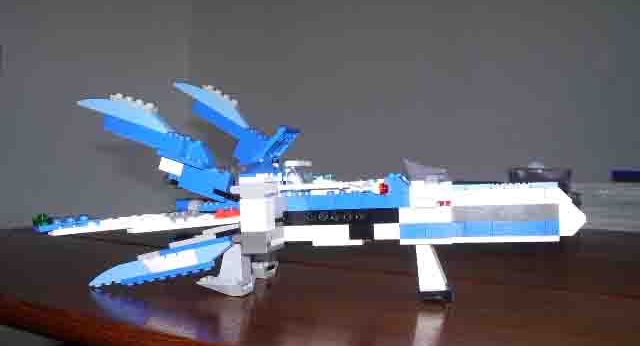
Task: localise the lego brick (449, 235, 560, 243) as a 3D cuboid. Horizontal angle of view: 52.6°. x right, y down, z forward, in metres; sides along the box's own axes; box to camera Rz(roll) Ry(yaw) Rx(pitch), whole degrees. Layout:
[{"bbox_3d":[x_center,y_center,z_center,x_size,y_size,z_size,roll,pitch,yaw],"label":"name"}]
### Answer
[{"bbox_3d":[0.113,0.040,0.396,0.064,0.003,0.016,-2,-2,8],"label":"lego brick"}]

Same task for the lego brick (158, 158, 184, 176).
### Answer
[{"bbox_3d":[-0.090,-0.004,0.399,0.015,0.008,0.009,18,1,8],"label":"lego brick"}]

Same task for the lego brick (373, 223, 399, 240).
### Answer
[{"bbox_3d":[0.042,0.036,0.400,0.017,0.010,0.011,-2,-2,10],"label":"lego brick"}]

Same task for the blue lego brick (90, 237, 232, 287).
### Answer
[{"bbox_3d":[-0.103,0.059,0.428,0.095,0.018,0.016,-11,-3,7],"label":"blue lego brick"}]

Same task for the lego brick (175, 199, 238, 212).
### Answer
[{"bbox_3d":[-0.079,0.022,0.449,0.043,0.009,0.015,-2,-2,8],"label":"lego brick"}]

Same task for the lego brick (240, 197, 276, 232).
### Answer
[{"bbox_3d":[-0.037,0.025,0.389,0.017,0.019,0.017,-2,-2,10],"label":"lego brick"}]

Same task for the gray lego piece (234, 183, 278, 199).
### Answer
[{"bbox_3d":[-0.040,0.012,0.406,0.025,0.010,0.016,-2,-2,8],"label":"gray lego piece"}]

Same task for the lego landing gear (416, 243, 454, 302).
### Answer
[{"bbox_3d":[0.069,0.061,0.389,0.019,0.034,0.015,0,-1,10],"label":"lego landing gear"}]

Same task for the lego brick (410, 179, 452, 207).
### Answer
[{"bbox_3d":[0.070,0.013,0.406,0.025,0.017,0.020,-2,-2,8],"label":"lego brick"}]

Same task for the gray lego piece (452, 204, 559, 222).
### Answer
[{"bbox_3d":[0.112,0.024,0.395,0.064,0.010,0.013,-2,-2,8],"label":"gray lego piece"}]

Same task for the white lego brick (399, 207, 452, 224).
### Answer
[{"bbox_3d":[0.064,0.025,0.388,0.032,0.010,0.013,-2,-2,10],"label":"white lego brick"}]

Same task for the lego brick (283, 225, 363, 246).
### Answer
[{"bbox_3d":[0.003,0.039,0.411,0.050,0.013,0.015,-2,-2,8],"label":"lego brick"}]

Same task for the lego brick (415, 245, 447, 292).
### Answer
[{"bbox_3d":[0.070,0.060,0.409,0.018,0.029,0.013,-4,-2,8],"label":"lego brick"}]

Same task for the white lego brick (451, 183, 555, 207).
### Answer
[{"bbox_3d":[0.111,0.014,0.390,0.064,0.013,0.014,-2,-2,10],"label":"white lego brick"}]

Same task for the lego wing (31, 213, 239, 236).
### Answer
[{"bbox_3d":[-0.104,0.029,0.370,0.106,0.011,0.040,-2,1,-22],"label":"lego wing"}]

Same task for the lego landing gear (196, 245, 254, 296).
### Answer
[{"bbox_3d":[-0.058,0.059,0.395,0.031,0.031,0.015,0,-1,10],"label":"lego landing gear"}]

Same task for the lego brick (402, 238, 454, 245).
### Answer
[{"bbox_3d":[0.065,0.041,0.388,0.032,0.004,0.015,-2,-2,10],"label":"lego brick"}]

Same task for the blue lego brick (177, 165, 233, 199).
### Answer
[{"bbox_3d":[-0.067,0.006,0.382,0.030,0.013,0.015,15,1,10],"label":"blue lego brick"}]

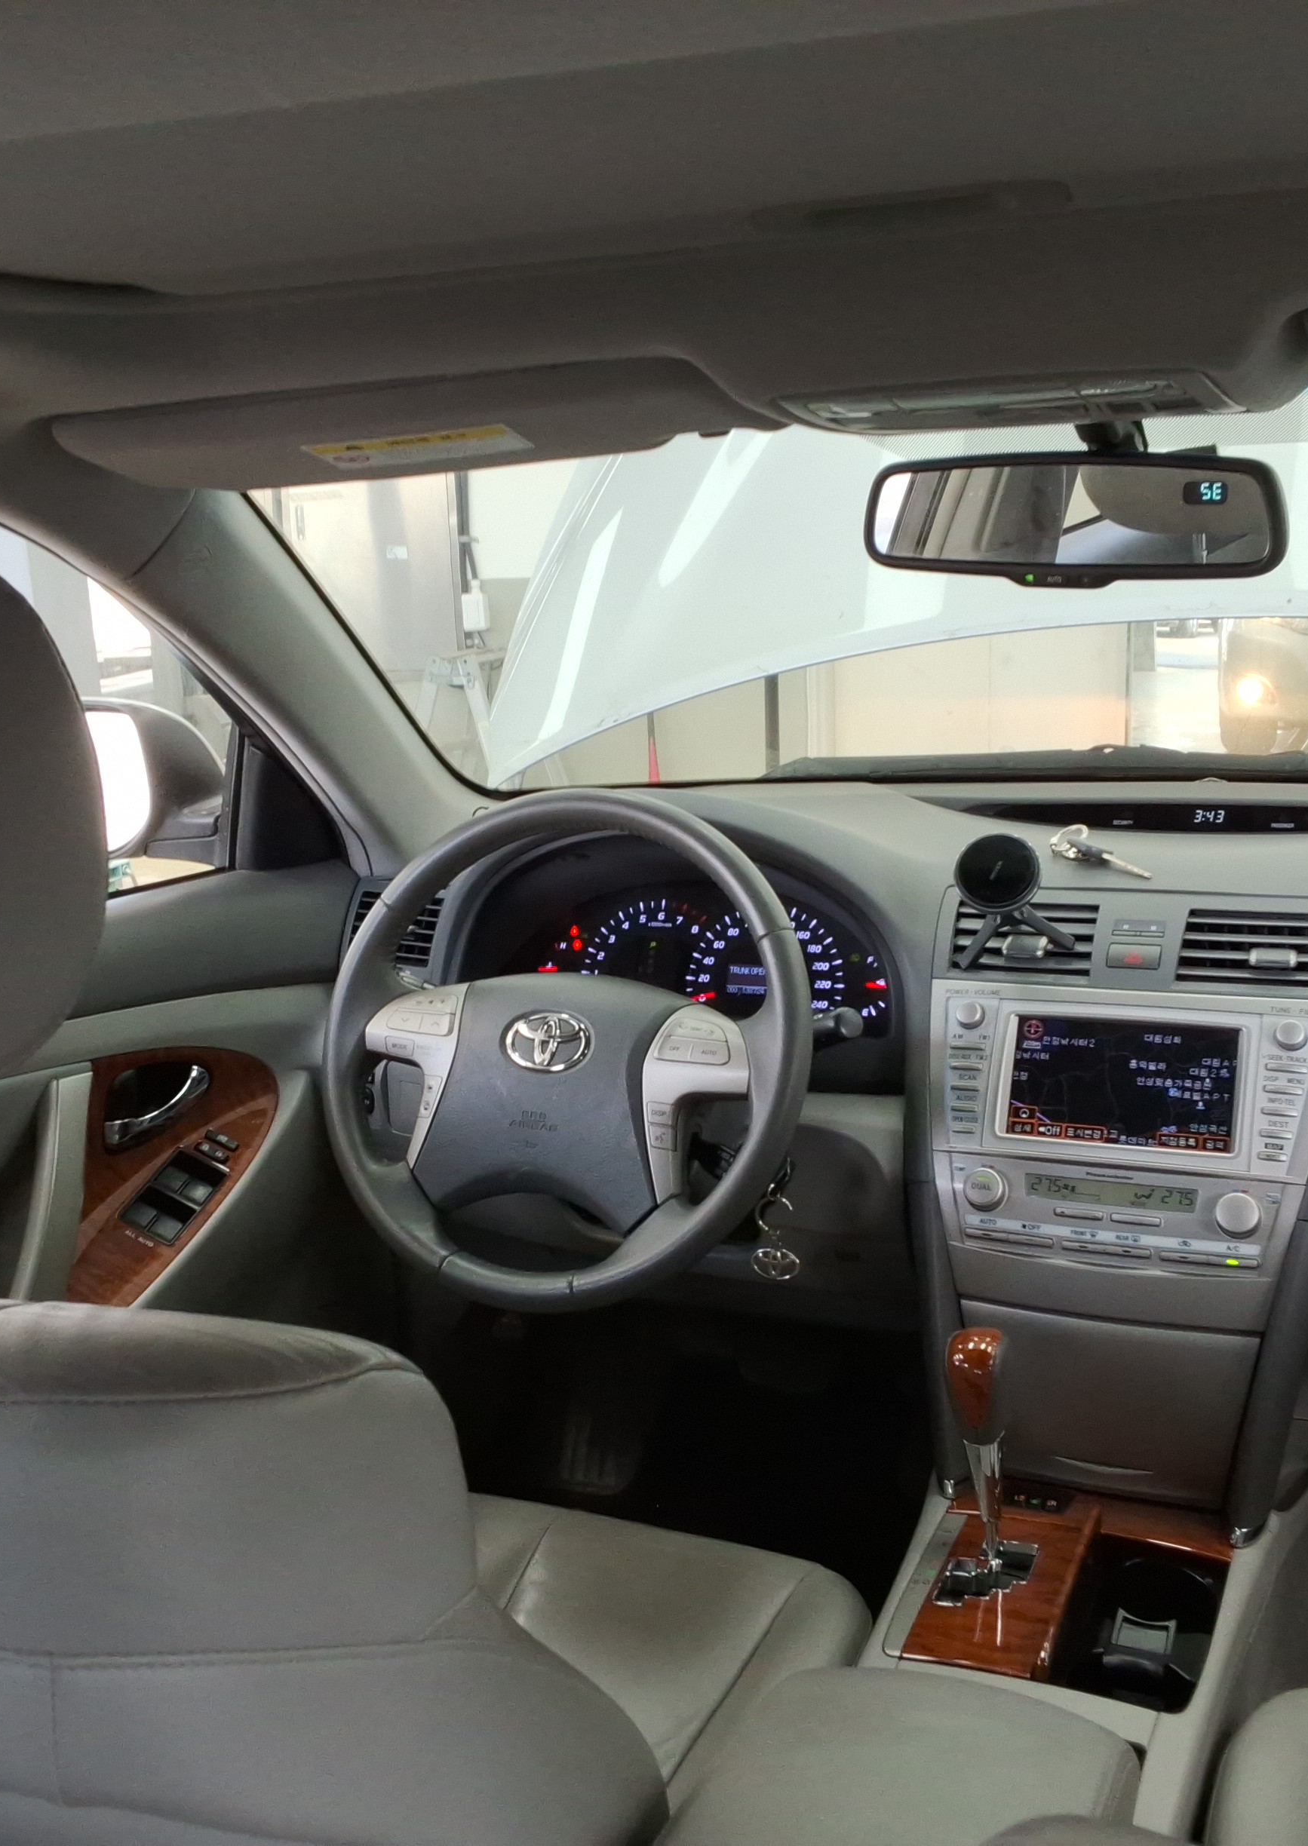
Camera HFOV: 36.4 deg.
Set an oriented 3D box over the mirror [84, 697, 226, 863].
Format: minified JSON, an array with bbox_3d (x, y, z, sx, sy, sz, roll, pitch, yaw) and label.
[{"bbox_3d":[-0.500,-0.127,1.782,0.230,0.152,0.130,1,13,14],"label":"mirror"}]

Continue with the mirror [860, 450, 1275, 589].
[{"bbox_3d":[0.243,-0.230,1.129,0.250,0.072,0.042,7,20,35],"label":"mirror"}]

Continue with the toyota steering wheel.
[{"bbox_3d":[-0.057,0.092,1.456,0.380,0.380,0.105,3,-10,21],"label":"toyota steering wheel"}]

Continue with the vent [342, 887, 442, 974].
[{"bbox_3d":[-0.217,0.006,1.699,0.092,0.080,0.040,3,-7,21],"label":"vent"}]

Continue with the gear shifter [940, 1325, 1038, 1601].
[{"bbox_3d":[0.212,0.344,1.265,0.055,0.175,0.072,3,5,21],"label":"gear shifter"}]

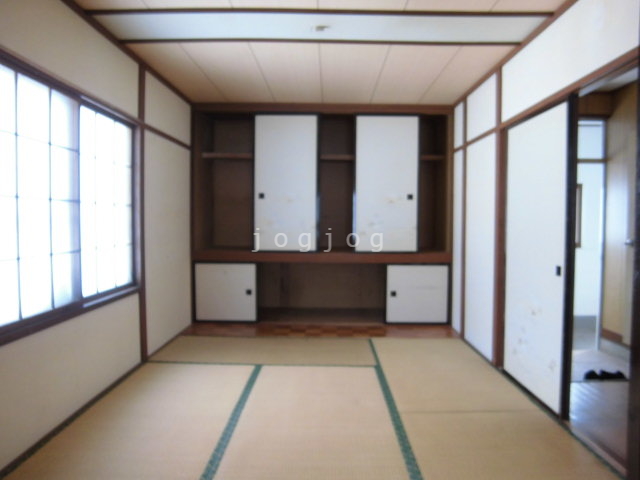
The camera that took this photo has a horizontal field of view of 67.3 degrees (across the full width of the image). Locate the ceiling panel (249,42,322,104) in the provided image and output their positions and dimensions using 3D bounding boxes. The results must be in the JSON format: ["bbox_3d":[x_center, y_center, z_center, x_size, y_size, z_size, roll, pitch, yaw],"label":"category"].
[{"bbox_3d":[-0.231,-1.379,4.133,0.479,0.025,1.706,0,2,1],"label":"ceiling panel"}]

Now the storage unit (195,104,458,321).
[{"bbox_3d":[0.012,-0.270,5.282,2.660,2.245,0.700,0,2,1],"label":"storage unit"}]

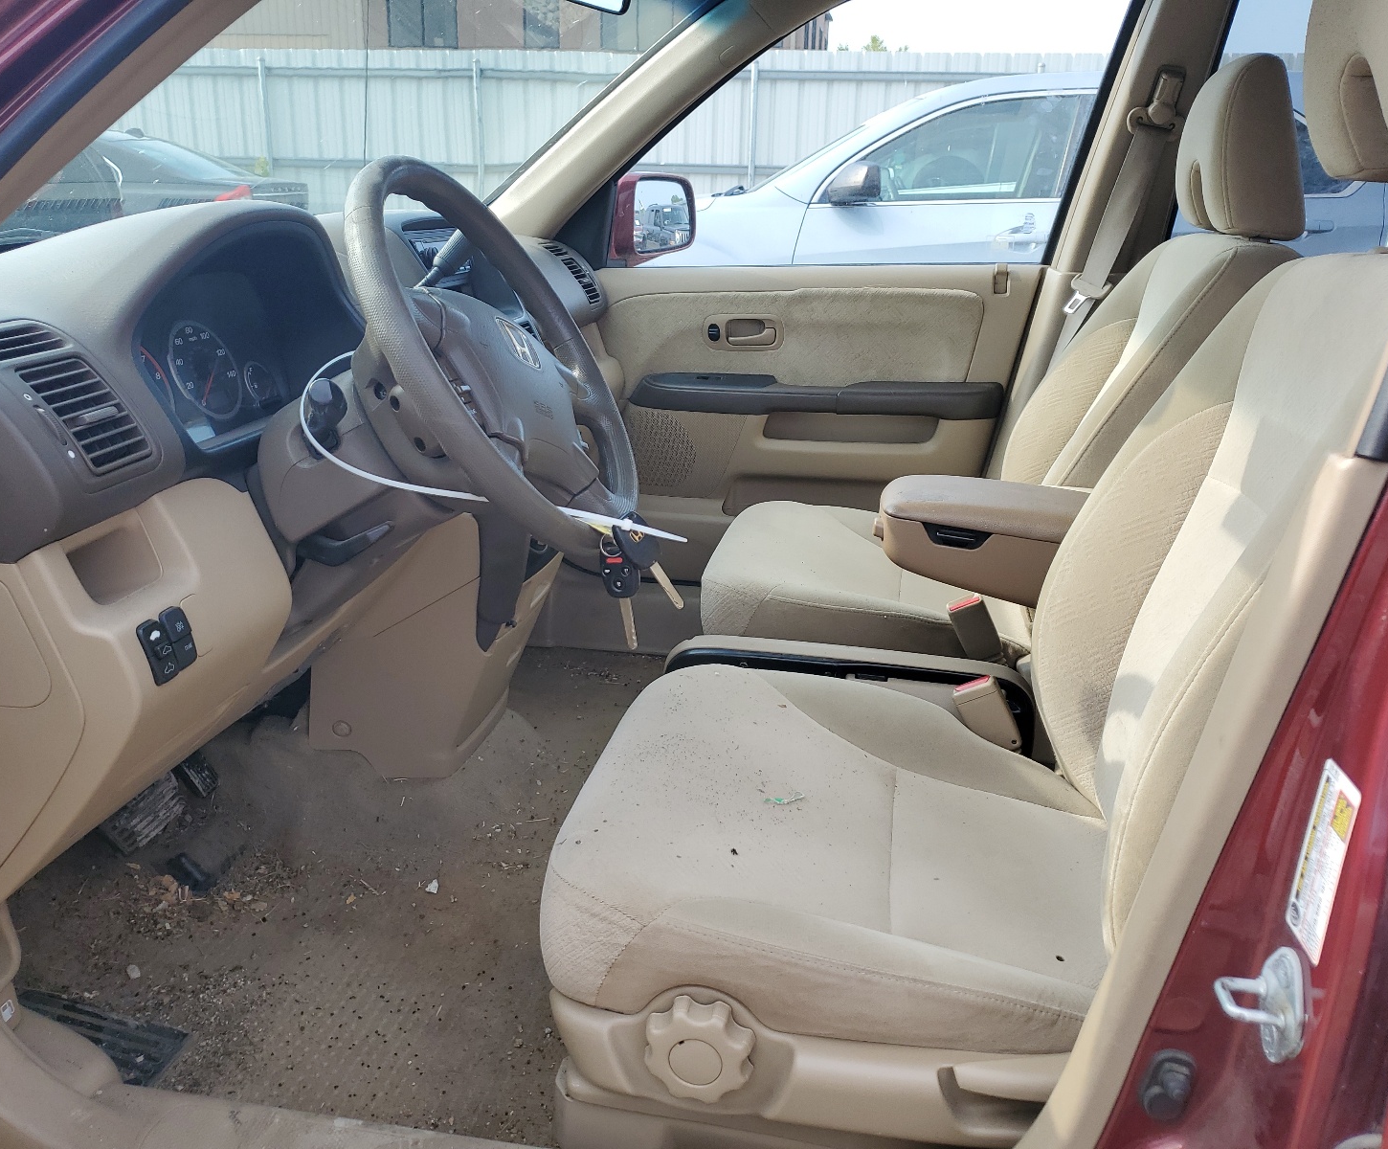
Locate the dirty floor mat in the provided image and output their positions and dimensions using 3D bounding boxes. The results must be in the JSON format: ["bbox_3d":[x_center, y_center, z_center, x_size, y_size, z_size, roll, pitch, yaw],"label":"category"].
[{"bbox_3d":[-0.294,0.302,1.585,0.700,0.140,1.250,3,19,12],"label":"dirty floor mat"}]

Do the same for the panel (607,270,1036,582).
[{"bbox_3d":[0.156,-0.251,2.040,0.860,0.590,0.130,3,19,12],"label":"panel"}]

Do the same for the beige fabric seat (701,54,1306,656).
[{"bbox_3d":[0.426,-0.224,1.621,0.770,0.930,0.530,3,19,12],"label":"beige fabric seat"}]

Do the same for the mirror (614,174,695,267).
[{"bbox_3d":[-0.106,-0.684,2.220,0.120,0.180,0.220,10,22,30],"label":"mirror"}]

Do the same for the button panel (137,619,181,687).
[{"bbox_3d":[-0.411,0.060,0.879,0.015,0.049,0.026,-8,17,15],"label":"button panel"}]

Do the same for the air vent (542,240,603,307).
[{"bbox_3d":[-0.209,-0.503,1.927,0.050,0.135,0.085,-33,9,21],"label":"air vent"}]

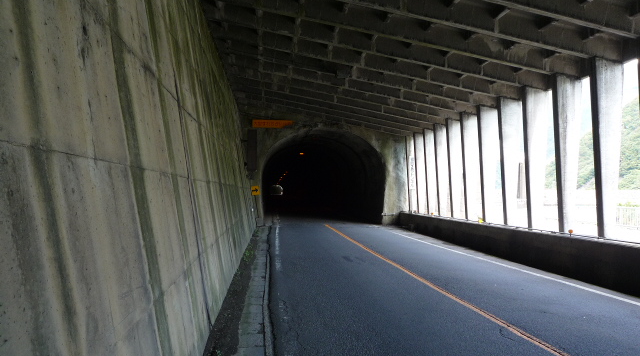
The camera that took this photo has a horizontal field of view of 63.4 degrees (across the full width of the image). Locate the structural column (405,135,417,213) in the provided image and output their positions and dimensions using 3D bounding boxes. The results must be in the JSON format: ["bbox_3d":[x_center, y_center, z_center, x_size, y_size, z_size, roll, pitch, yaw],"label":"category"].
[{"bbox_3d":[4.218,-0.175,23.533,0.540,3.471,0.212,0,-2,-6],"label":"structural column"}]

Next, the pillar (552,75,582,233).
[{"bbox_3d":[5.406,-0.537,11.282,0.540,3.471,0.212,0,-2,-6],"label":"pillar"}]

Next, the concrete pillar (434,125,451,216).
[{"bbox_3d":[4.614,-0.296,19.449,0.540,3.471,0.212,0,-2,-6],"label":"concrete pillar"}]

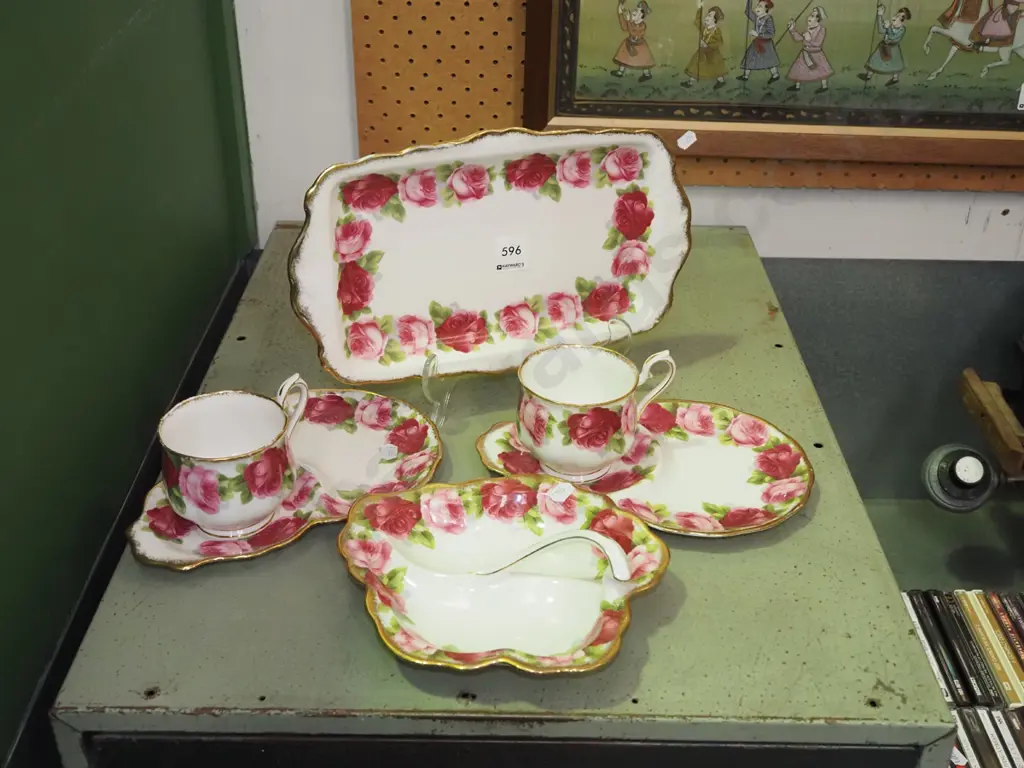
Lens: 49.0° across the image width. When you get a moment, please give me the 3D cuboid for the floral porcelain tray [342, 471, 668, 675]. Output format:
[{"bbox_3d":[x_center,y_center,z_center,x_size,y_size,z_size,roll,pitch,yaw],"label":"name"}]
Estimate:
[{"bbox_3d":[-0.005,0.114,0.628,0.185,0.051,0.161,-1,32,-3],"label":"floral porcelain tray"}]

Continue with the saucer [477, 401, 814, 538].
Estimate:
[{"bbox_3d":[0.087,0.055,0.754,0.225,0.020,0.149,6,32,8],"label":"saucer"}]

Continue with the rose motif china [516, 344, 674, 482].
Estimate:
[{"bbox_3d":[0.055,0.018,0.742,0.102,0.082,0.077,-6,33,-11],"label":"rose motif china"}]

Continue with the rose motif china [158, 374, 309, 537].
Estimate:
[{"bbox_3d":[-0.163,0.044,0.695,0.077,0.082,0.102,28,41,36],"label":"rose motif china"}]

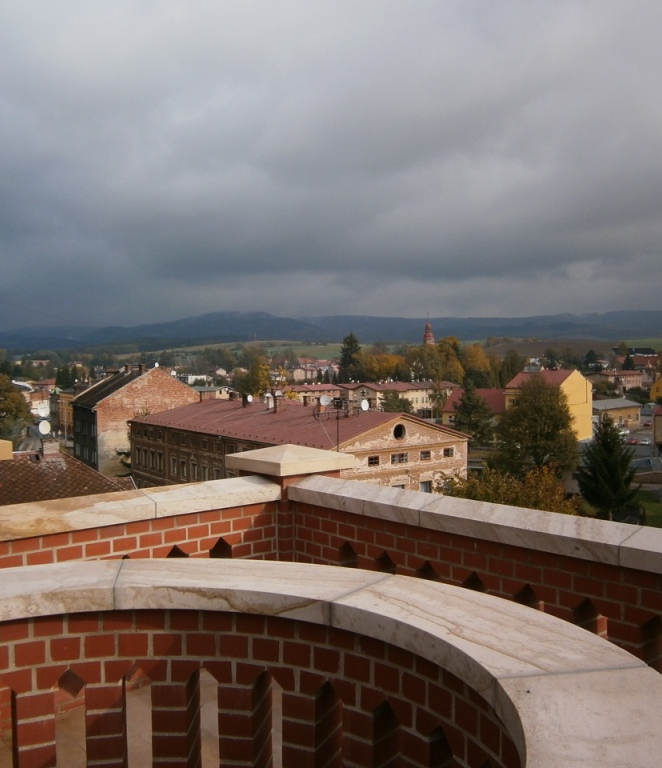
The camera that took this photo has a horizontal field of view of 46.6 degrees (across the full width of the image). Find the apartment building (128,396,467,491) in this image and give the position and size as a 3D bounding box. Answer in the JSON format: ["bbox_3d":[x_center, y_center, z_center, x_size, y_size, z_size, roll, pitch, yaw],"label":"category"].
[{"bbox_3d":[-6.230,8.425,79.550,13.890,13.100,42.640,-2,2,-35],"label":"apartment building"}]

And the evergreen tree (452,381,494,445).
[{"bbox_3d":[26.309,5.764,143.000,7.620,12.080,7.620,0,2,10],"label":"evergreen tree"}]

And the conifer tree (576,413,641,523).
[{"bbox_3d":[28.915,8.912,80.150,6.450,11.480,6.450,0,2,0],"label":"conifer tree"}]

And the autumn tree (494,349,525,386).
[{"bbox_3d":[61.594,-1.859,265.272,10.680,20.750,10.680,0,2,0],"label":"autumn tree"}]

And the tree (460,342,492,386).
[{"bbox_3d":[50.233,-2.844,265.300,11.710,22.920,11.710,0,2,0],"label":"tree"}]

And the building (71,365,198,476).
[{"bbox_3d":[-25.981,5.497,101.378,13.300,16.000,14.500,-1,2,-31],"label":"building"}]

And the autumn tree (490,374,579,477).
[{"bbox_3d":[27.518,5.950,104.000,11.900,14.460,11.900,0,2,15],"label":"autumn tree"}]

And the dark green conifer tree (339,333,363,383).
[{"bbox_3d":[7.863,-7.863,295.000,9.210,23.770,9.210,0,2,2],"label":"dark green conifer tree"}]

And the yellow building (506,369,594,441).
[{"bbox_3d":[45.486,4.041,161.566,11.700,14.700,15.800,1,2,41],"label":"yellow building"}]

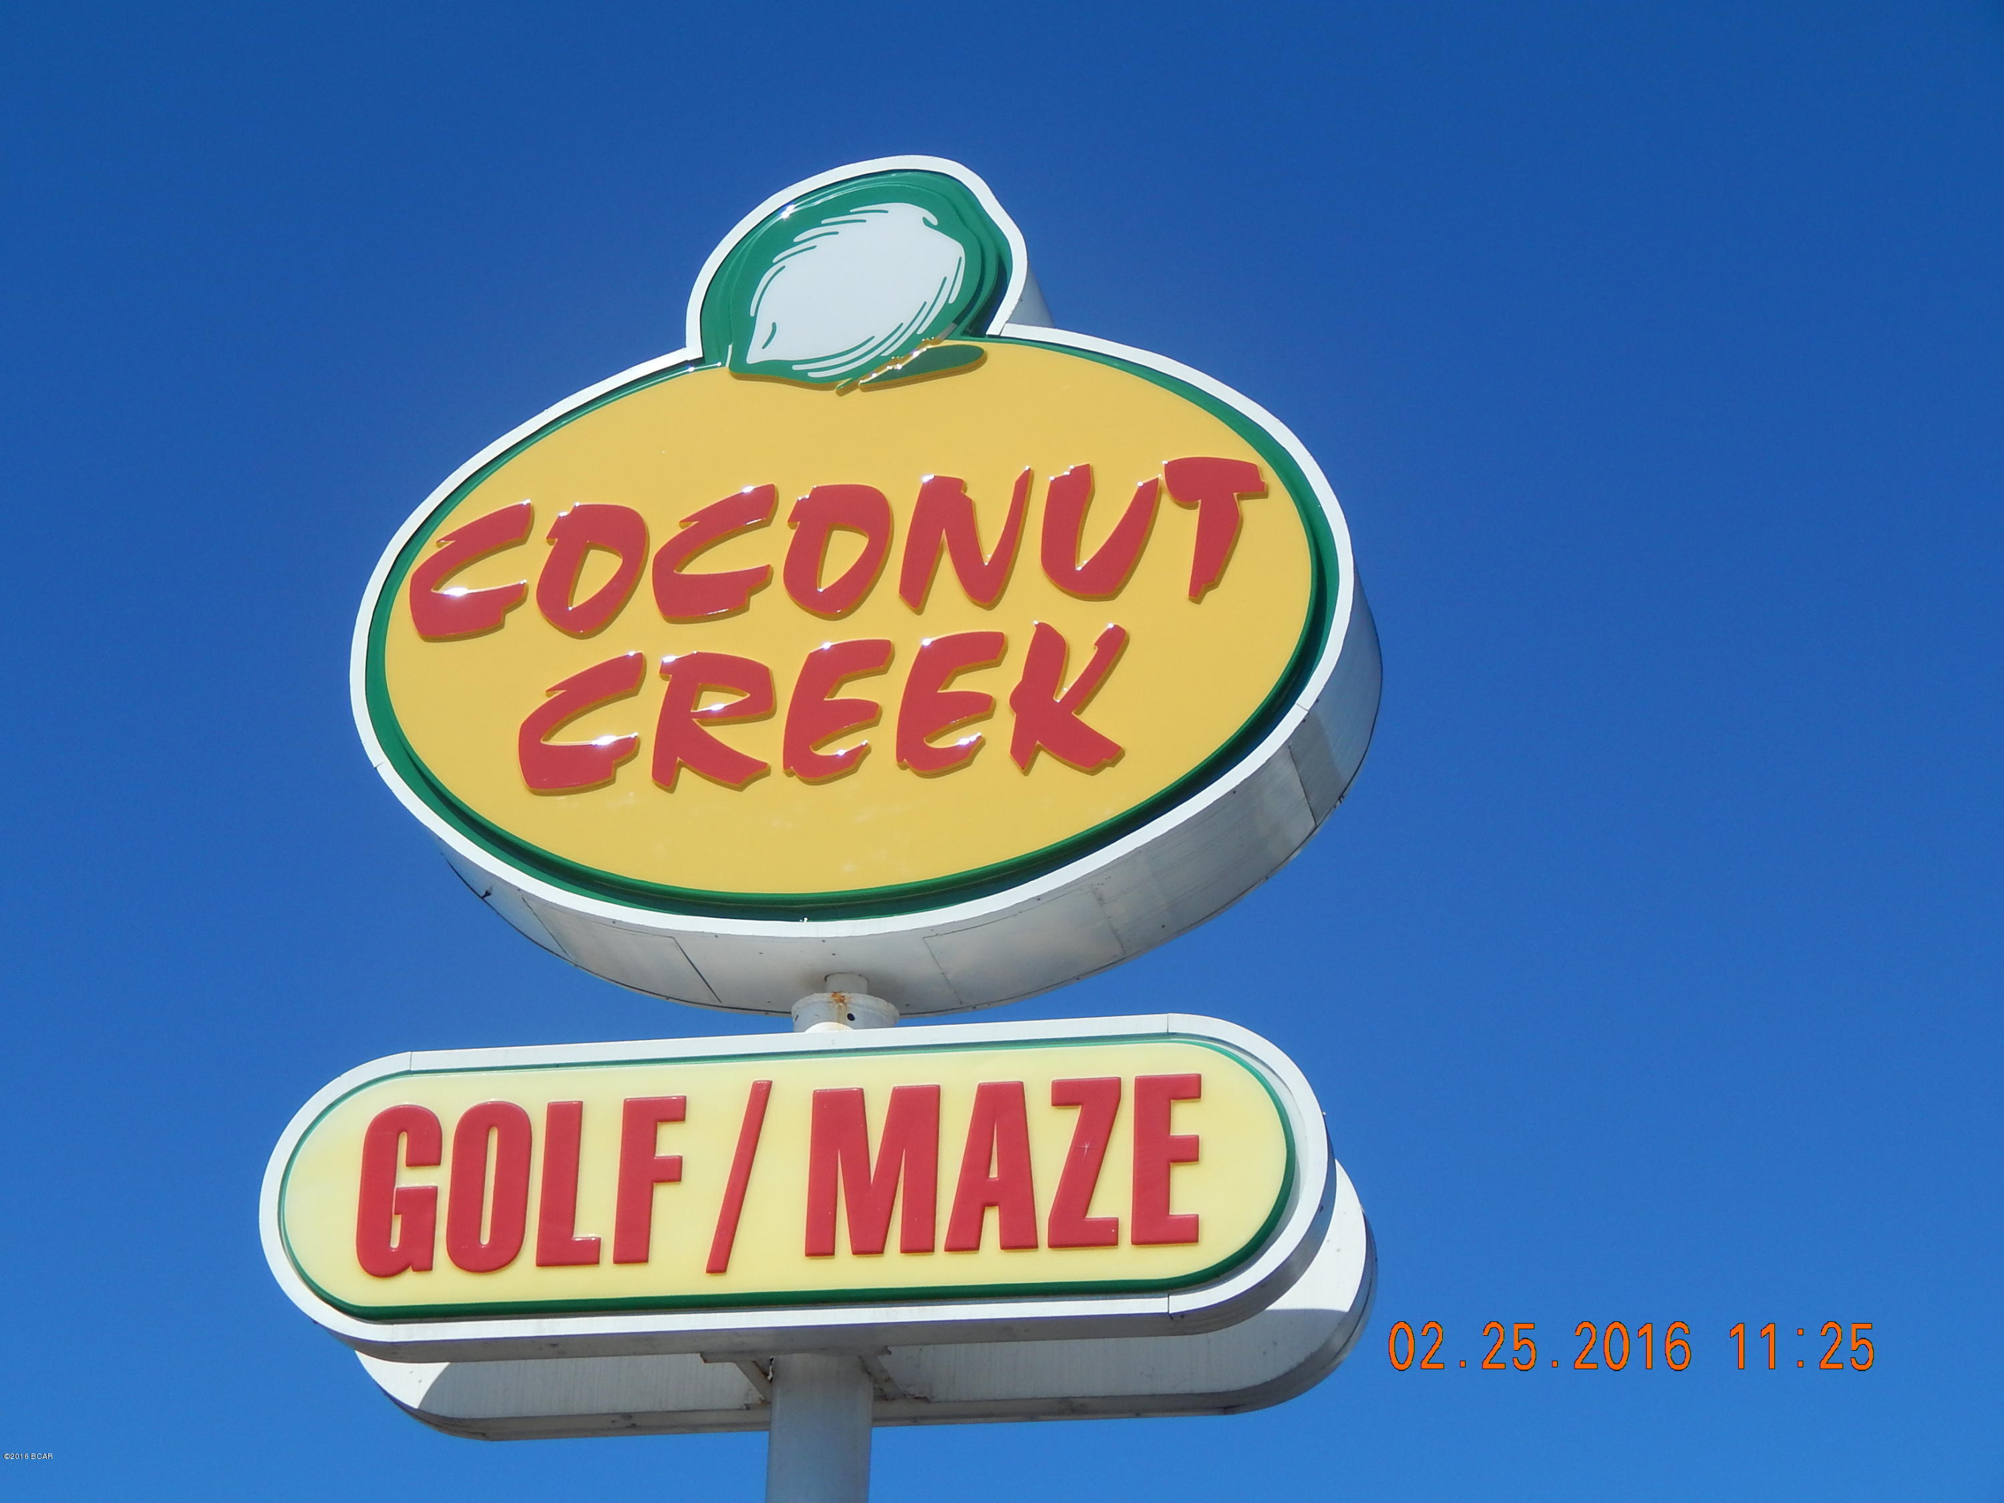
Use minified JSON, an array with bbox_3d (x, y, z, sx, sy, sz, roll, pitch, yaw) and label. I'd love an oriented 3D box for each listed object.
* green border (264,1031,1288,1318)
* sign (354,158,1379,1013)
[{"bbox_3d":[-0.578,1.135,13.127,2.772,0.728,0.064,-4,-25,12],"label":"green border"},{"bbox_3d":[-0.379,-0.490,14.309,2.891,2.463,0.587,-4,-25,12],"label":"sign"}]

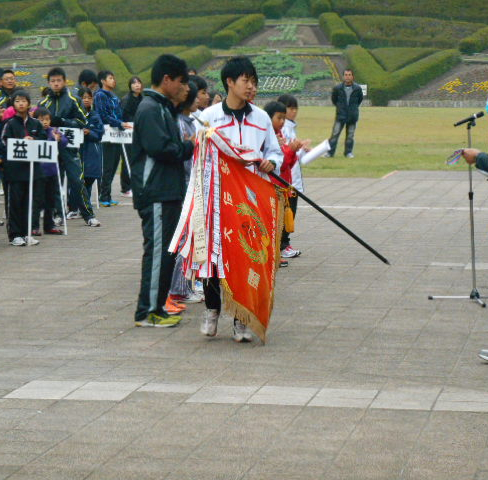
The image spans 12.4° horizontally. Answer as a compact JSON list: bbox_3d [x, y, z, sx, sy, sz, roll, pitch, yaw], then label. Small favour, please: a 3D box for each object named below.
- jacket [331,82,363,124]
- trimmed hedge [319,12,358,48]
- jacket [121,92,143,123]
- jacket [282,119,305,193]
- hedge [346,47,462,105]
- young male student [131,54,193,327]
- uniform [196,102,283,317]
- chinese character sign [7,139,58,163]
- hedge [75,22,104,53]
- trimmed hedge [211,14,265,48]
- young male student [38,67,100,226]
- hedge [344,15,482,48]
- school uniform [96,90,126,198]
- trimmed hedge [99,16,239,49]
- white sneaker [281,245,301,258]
[{"bbox_3d":[2.012,-2.666,43.700,0.620,0.830,0.330,0,4,5],"label":"jacket"},{"bbox_3d":[4.381,-9.906,105.104,1.050,0.750,2.700,-1,32,-19],"label":"trimmed hedge"},{"bbox_3d":[-1.368,-1.609,28.459,0.420,0.580,0.260,-1,4,-19],"label":"jacket"},{"bbox_3d":[0.401,-0.744,19.700,0.320,0.660,0.420,2,5,22],"label":"jacket"},{"bbox_3d":[8.484,-8.750,119.000,6.000,3.200,6.500,0,4,6],"label":"hedge"},{"bbox_3d":[-0.528,-0.322,14.353,0.410,1.718,0.480,0,4,-3],"label":"young male student"},{"bbox_3d":[-0.024,-0.194,13.350,0.520,1.290,0.400,0,4,-5],"label":"uniform"},{"bbox_3d":[-1.928,-0.812,20.416,0.465,0.205,0.020,2,4,-7],"label":"chinese character sign"},{"bbox_3d":[-9.796,-12.814,141.714,1.250,2.140,3.100,-1,4,-22],"label":"hedge"},{"bbox_3d":[-0.180,-9.843,105.060,1.050,0.750,2.900,4,28,40],"label":"trimmed hedge"},{"bbox_3d":[-1.880,-1.007,24.100,0.600,1.680,0.550,-1,4,-14],"label":"young male student"},{"bbox_3d":[10.605,-12.999,139.593,8.200,2.115,3.300,1,4,9],"label":"hedge"},{"bbox_3d":[-1.689,-1.204,28.296,0.320,1.410,0.460,3,5,35],"label":"school uniform"},{"bbox_3d":[-4.695,-13.211,141.877,8.500,2.151,3.300,1,4,9],"label":"trimmed hedge"},{"bbox_3d":[0.377,0.101,19.600,0.230,0.115,0.090,1,4,12],"label":"white sneaker"}]

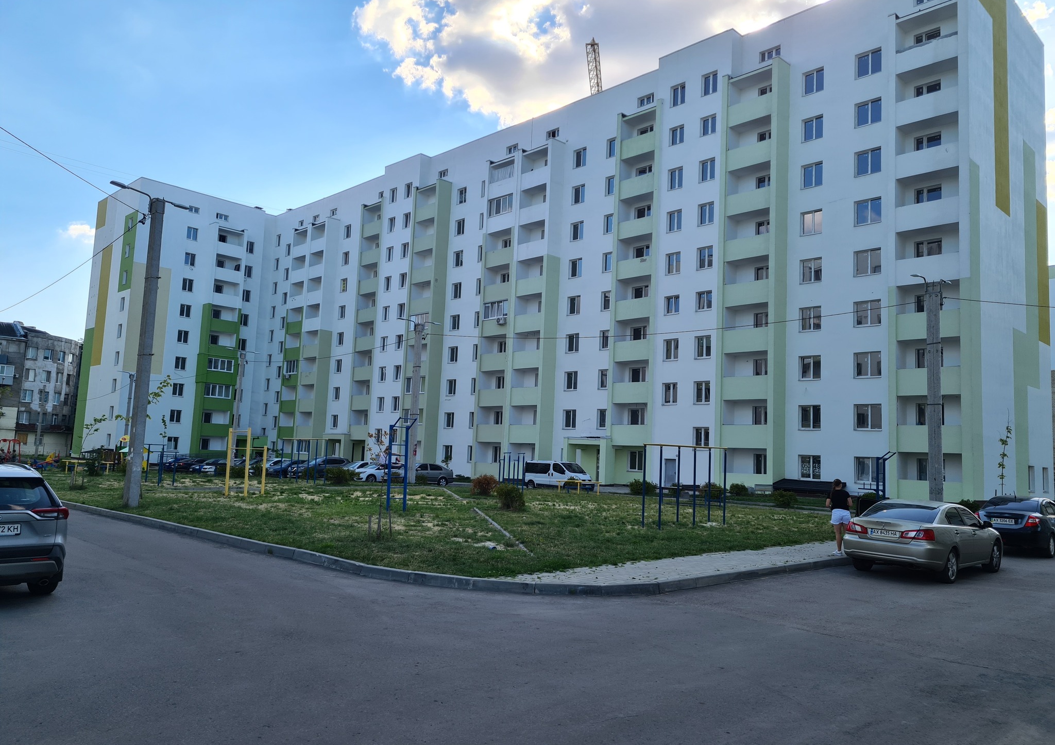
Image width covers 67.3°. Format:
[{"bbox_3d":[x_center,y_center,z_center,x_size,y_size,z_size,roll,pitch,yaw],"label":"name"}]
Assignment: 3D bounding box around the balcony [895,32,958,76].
[{"bbox_3d":[22.088,-17.219,43.467,1.200,1.389,3.188,8,-8,-44],"label":"balcony"}]

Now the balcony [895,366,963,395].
[{"bbox_3d":[21.310,0.540,41.736,1.200,1.428,3.197,8,-8,-44],"label":"balcony"}]

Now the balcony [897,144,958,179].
[{"bbox_3d":[21.034,-10.848,41.278,1.300,1.362,3.063,8,-8,-43],"label":"balcony"}]

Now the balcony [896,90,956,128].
[{"bbox_3d":[21.124,-13.637,41.425,1.374,1.346,3.035,8,-7,-43],"label":"balcony"}]

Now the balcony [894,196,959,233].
[{"bbox_3d":[21.688,-8.312,42.609,1.200,1.400,3.185,8,-8,-44],"label":"balcony"}]

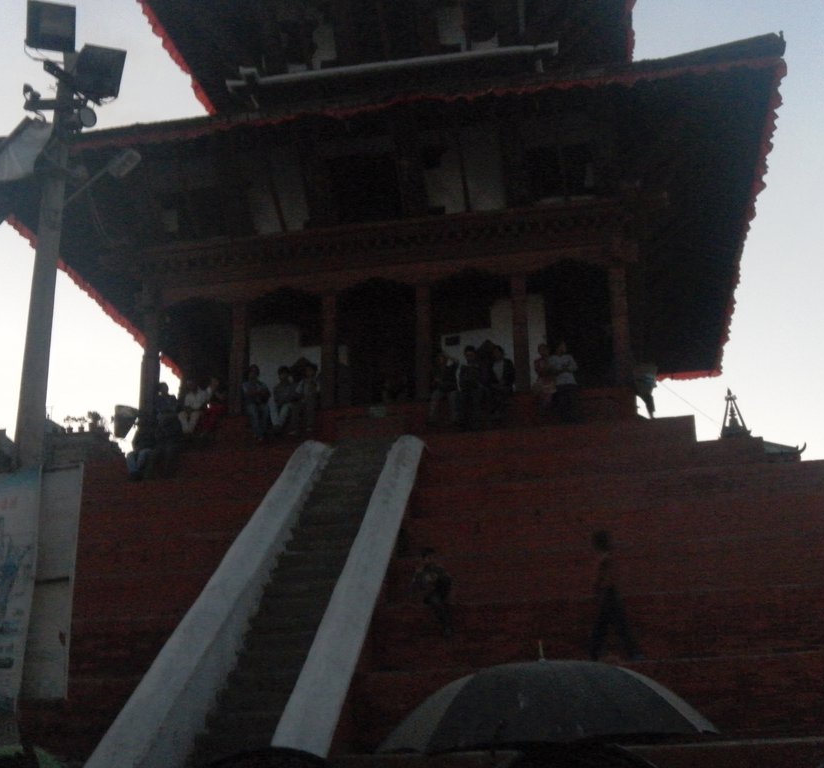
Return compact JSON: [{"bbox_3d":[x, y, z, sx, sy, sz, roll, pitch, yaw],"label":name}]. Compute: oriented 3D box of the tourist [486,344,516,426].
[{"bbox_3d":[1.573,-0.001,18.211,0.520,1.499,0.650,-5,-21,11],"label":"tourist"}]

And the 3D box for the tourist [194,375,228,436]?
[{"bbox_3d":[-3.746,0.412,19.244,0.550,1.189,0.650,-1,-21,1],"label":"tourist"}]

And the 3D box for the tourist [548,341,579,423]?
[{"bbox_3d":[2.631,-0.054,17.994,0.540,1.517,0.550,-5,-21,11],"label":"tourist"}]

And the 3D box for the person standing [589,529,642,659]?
[{"bbox_3d":[2.265,2.364,11.594,0.550,1.462,0.450,-1,-21,1],"label":"person standing"}]

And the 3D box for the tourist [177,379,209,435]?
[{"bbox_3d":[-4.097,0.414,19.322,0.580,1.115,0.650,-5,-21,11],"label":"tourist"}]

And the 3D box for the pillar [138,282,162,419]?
[{"bbox_3d":[-5.129,-0.549,20.289,0.340,2.869,0.340,-5,-21,11],"label":"pillar"}]

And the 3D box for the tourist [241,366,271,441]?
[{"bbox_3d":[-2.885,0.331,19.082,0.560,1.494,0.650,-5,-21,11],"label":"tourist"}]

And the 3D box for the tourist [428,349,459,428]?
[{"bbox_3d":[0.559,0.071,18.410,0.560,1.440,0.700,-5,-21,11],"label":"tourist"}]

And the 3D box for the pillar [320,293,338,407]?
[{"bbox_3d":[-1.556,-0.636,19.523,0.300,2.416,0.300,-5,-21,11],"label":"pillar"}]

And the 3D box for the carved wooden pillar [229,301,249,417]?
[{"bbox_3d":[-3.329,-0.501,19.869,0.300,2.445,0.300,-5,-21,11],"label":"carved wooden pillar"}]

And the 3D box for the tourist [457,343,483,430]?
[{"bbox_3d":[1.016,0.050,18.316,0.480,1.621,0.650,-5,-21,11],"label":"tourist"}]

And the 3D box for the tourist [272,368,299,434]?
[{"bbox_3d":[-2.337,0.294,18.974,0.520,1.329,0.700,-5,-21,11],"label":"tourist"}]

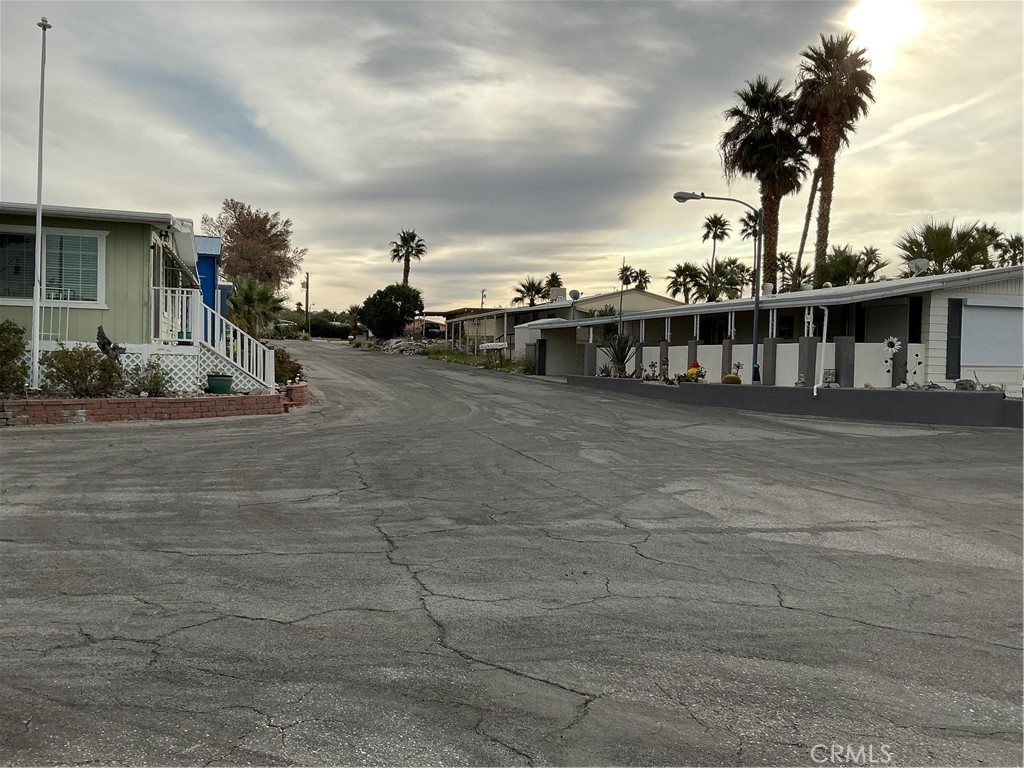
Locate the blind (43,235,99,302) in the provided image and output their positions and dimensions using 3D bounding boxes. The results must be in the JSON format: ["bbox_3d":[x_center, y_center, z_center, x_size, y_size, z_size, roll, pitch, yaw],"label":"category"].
[{"bbox_3d":[-7.658,-2.025,14.400,0.840,1.120,0.060,1,1,-19],"label":"blind"}]

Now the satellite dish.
[{"bbox_3d":[11.315,-3.228,23.000,0.600,0.514,0.500,2,2,37],"label":"satellite dish"}]

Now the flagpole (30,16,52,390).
[{"bbox_3d":[-8.147,-3.092,14.296,0.240,6.385,0.240,2,2,0],"label":"flagpole"}]

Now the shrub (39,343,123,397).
[{"bbox_3d":[-7.432,-0.233,14.300,1.400,0.898,1.250,1,2,0],"label":"shrub"}]

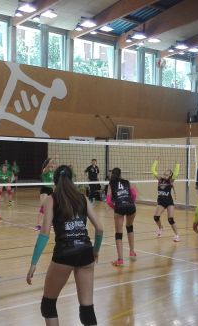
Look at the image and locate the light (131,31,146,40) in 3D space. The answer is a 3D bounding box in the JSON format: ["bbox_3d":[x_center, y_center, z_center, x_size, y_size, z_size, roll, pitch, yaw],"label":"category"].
[{"bbox_3d":[2.617,-8.383,27.300,0.700,0.350,0.700,0,0,-37],"label":"light"}]

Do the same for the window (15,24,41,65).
[{"bbox_3d":[-4.083,-6.802,24.388,1.590,2.180,0.150,1,0,-37],"label":"window"}]

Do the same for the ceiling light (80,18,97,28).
[{"bbox_3d":[-0.607,-8.467,25.200,0.750,0.350,0.750,0,0,-37],"label":"ceiling light"}]

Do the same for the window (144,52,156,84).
[{"bbox_3d":[3.840,-7.048,31.219,1.234,2.288,0.150,0,0,-37],"label":"window"}]

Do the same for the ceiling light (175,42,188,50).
[{"bbox_3d":[5.734,-8.056,28.786,0.650,0.380,0.650,1,0,-37],"label":"ceiling light"}]

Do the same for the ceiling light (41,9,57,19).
[{"bbox_3d":[-2.701,-8.141,22.656,0.650,0.380,0.650,1,0,-37],"label":"ceiling light"}]

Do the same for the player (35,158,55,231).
[{"bbox_3d":[-1.204,0.759,10.000,0.580,1.700,0.500,0,0,-36],"label":"player"}]

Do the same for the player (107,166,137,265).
[{"bbox_3d":[0.391,0.860,6.993,0.520,1.600,0.550,1,0,-8],"label":"player"}]

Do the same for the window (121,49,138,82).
[{"bbox_3d":[2.233,-7.032,30.030,1.571,2.273,0.150,0,0,-37],"label":"window"}]

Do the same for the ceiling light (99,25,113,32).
[{"bbox_3d":[0.487,-8.402,25.900,0.700,0.300,0.700,0,0,-37],"label":"ceiling light"}]

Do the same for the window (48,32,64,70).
[{"bbox_3d":[-2.724,-7.054,26.362,1.174,2.265,0.150,0,0,-37],"label":"window"}]

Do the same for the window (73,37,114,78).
[{"bbox_3d":[-0.255,-7.060,28.189,3.435,2.217,0.150,0,0,-37],"label":"window"}]

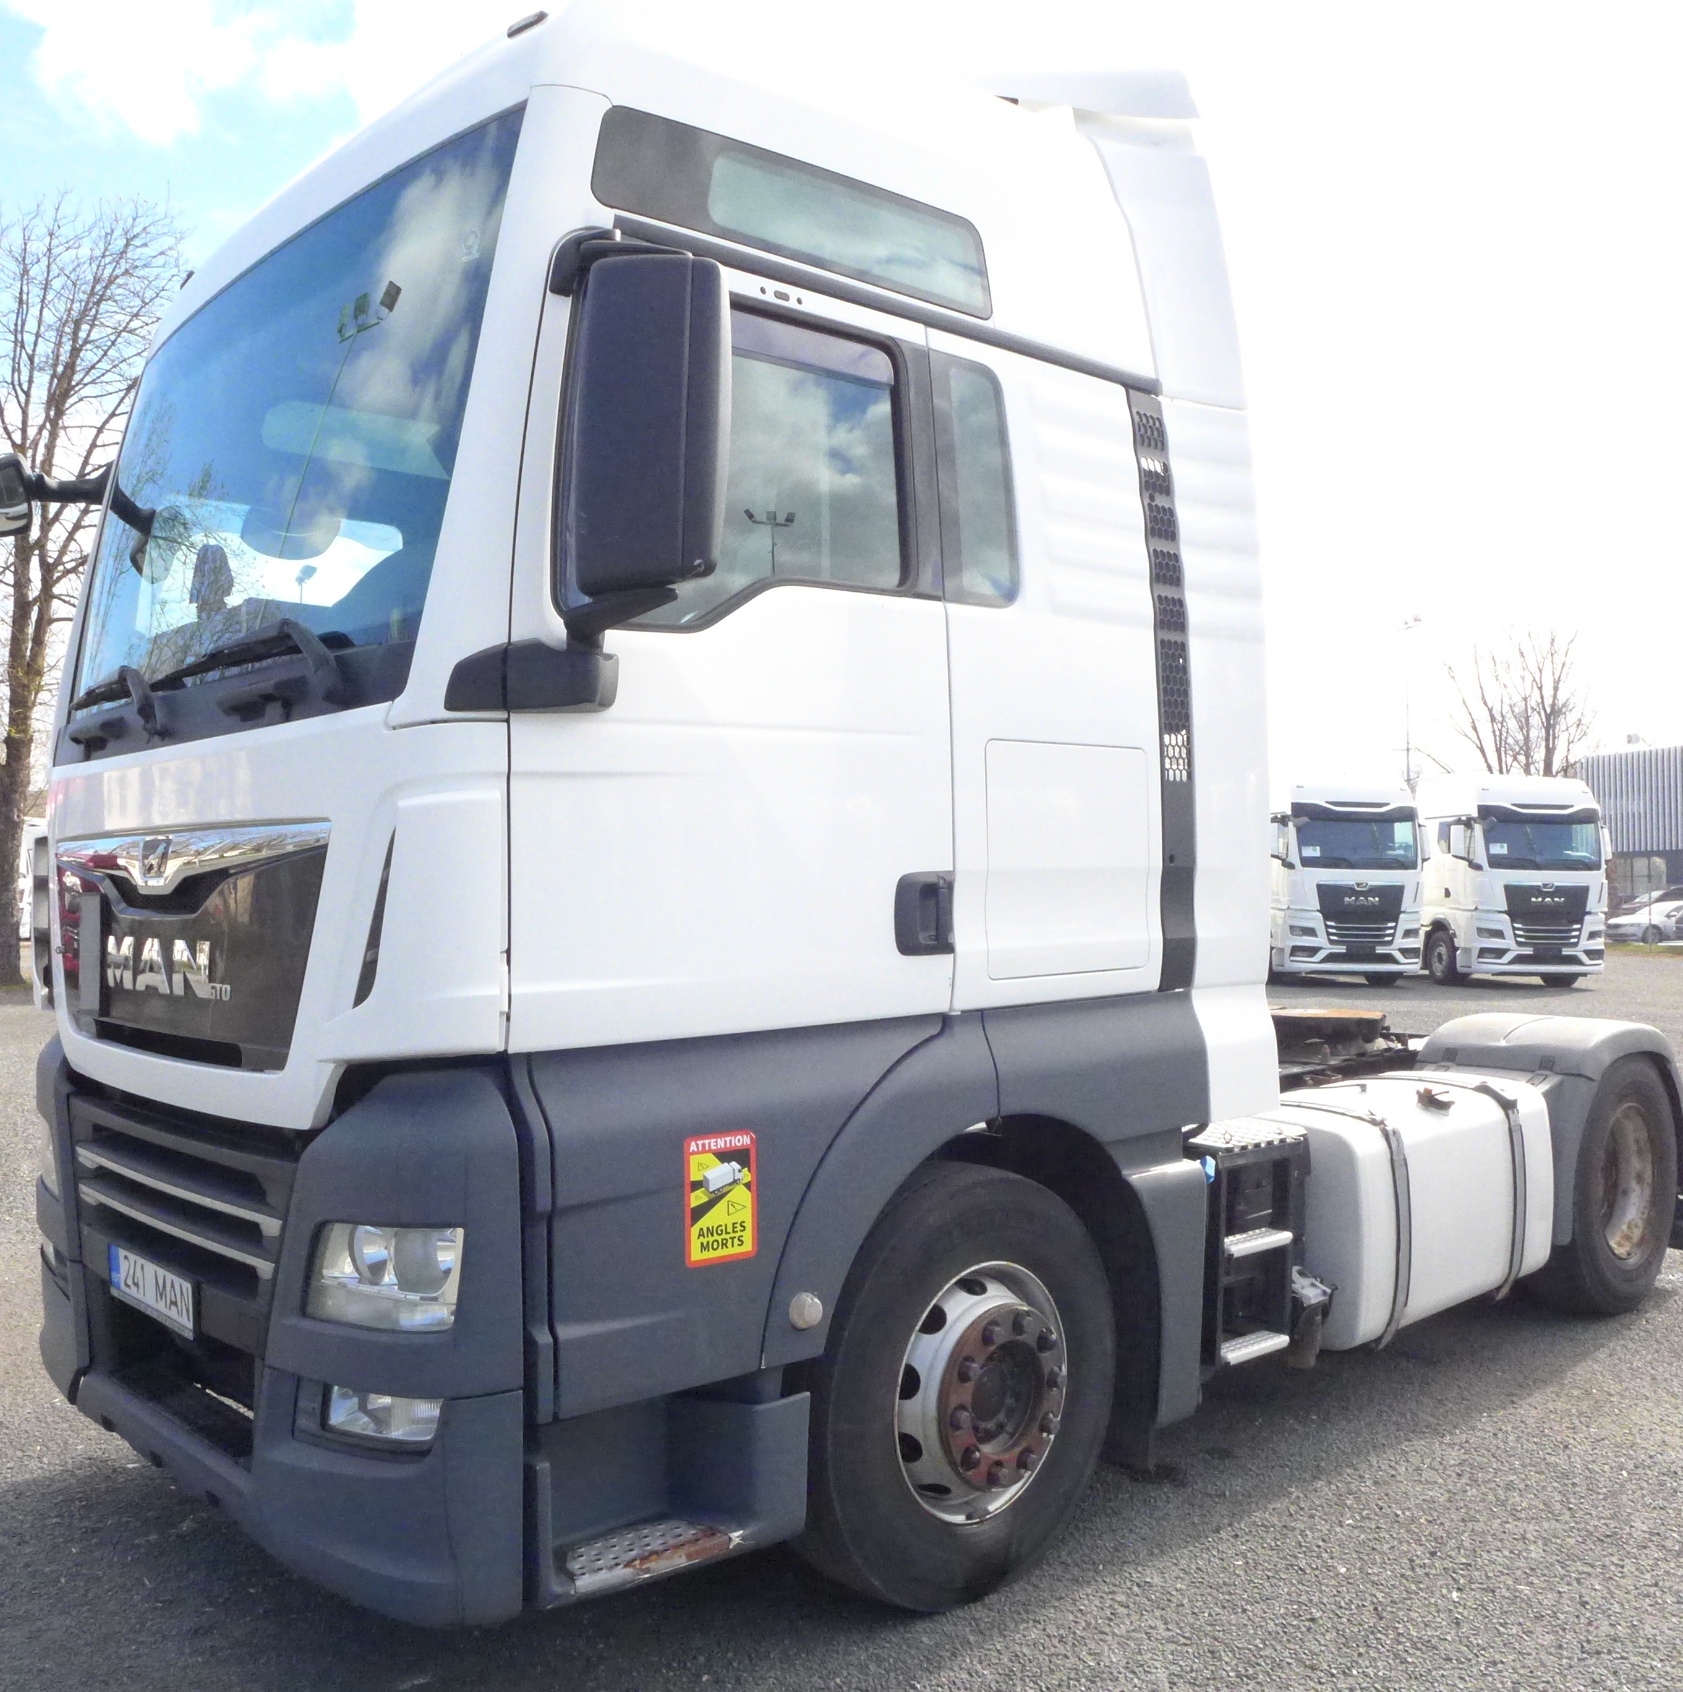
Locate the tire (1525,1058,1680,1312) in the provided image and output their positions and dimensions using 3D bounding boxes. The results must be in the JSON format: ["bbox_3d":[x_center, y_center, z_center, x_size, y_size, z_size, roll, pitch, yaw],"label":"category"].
[{"bbox_3d":[2.965,1.303,6.135,1.010,1.010,0.330,1,-2,-43],"label":"tire"}]

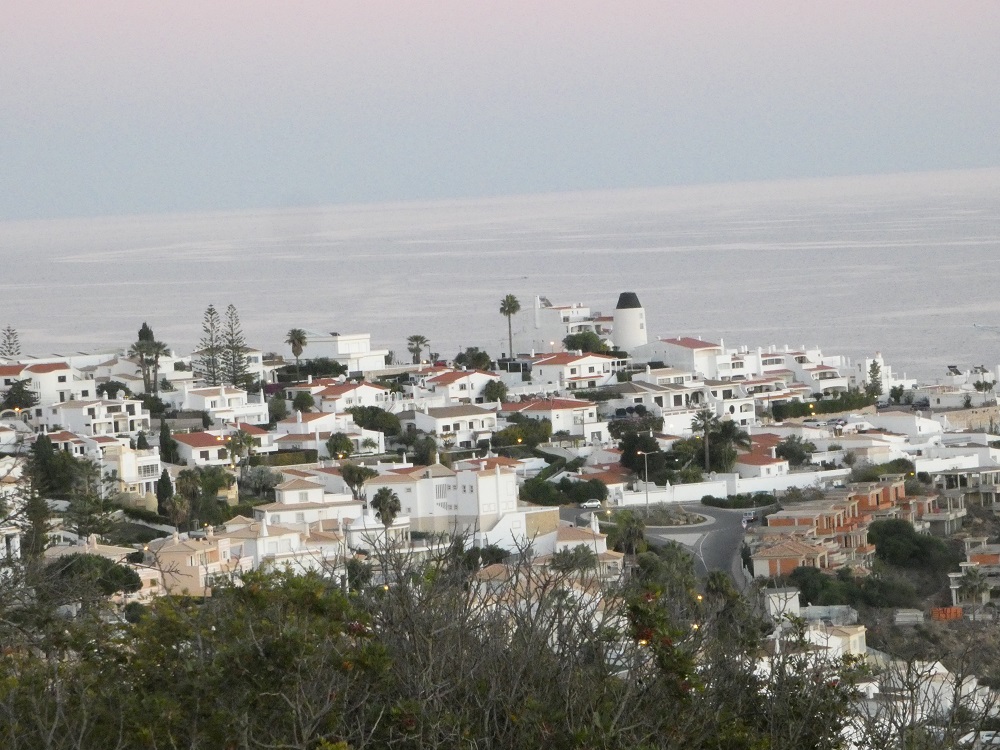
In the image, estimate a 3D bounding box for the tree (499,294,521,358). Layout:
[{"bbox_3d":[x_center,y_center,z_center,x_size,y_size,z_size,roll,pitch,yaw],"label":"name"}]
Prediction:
[{"bbox_3d":[2.152,-10.437,1175.000,4.300,13.670,4.300,-3,2,0],"label":"tree"}]

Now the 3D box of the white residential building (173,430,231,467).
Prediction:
[{"bbox_3d":[-51.680,12.700,945.000,8.500,5.410,9.500,-4,2,-22],"label":"white residential building"}]

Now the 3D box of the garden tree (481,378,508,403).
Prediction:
[{"bbox_3d":[-0.902,3.209,1095.000,5.010,5.010,5.010,-3,2,0],"label":"garden tree"}]

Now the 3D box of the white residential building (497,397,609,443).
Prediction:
[{"bbox_3d":[10.340,8.790,1055.000,13.500,7.700,15.000,-5,3,-38],"label":"white residential building"}]

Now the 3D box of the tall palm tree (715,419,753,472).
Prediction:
[{"bbox_3d":[40.970,12.550,958.000,6.600,9.800,6.400,-3,2,0],"label":"tall palm tree"}]

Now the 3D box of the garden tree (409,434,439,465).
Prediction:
[{"bbox_3d":[-13.391,13.479,962.000,4.760,5.640,4.760,-3,2,0],"label":"garden tree"}]

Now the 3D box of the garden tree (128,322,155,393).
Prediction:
[{"bbox_3d":[-68.610,-3.360,1045.000,4.800,13.010,4.800,-3,2,0],"label":"garden tree"}]

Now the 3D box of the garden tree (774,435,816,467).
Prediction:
[{"bbox_3d":[54.586,14.087,1012.000,7.410,6.120,6.300,-3,2,0],"label":"garden tree"}]

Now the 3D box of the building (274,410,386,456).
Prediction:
[{"bbox_3d":[-30.050,10.370,968.000,14.000,7.170,13.500,-1,3,45],"label":"building"}]

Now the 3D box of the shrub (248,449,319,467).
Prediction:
[{"bbox_3d":[-39.770,15.160,1003.000,12.600,2.700,2.600,-3,2,0],"label":"shrub"}]

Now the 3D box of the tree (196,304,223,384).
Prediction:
[{"bbox_3d":[-59.320,-6.020,1115.000,5.200,17.000,5.200,-3,2,0],"label":"tree"}]

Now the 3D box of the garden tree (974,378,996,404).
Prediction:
[{"bbox_3d":[100.480,3.410,1130.000,4.400,5.400,4.200,-3,2,0],"label":"garden tree"}]

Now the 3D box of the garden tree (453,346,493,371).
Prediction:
[{"bbox_3d":[-5.420,-2.870,1078.000,7.600,4.880,7.600,-3,2,0],"label":"garden tree"}]

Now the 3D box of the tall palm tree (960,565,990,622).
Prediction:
[{"bbox_3d":[73.870,33.861,850.000,5.000,8.100,5.000,-3,2,0],"label":"tall palm tree"}]

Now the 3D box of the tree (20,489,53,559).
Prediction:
[{"bbox_3d":[-69.187,22.017,815.000,4.700,10.600,4.700,-3,2,0],"label":"tree"}]

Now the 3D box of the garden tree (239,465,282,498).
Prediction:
[{"bbox_3d":[-42.330,18.820,965.000,7.600,5.900,6.800,-3,2,0],"label":"garden tree"}]

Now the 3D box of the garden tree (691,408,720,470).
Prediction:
[{"bbox_3d":[36.631,11.554,978.000,5.000,11.700,5.000,-3,2,0],"label":"garden tree"}]

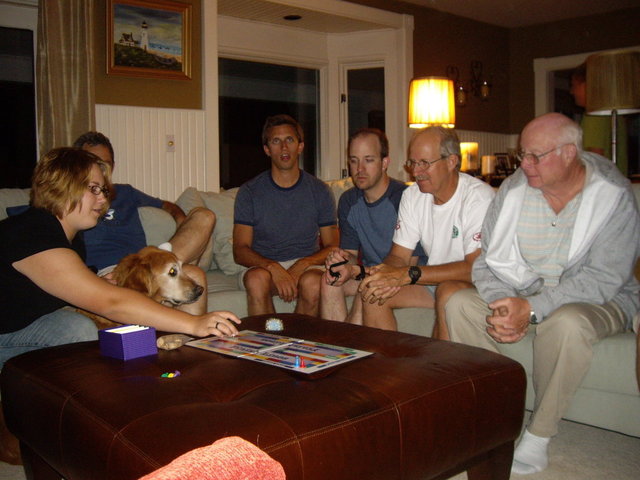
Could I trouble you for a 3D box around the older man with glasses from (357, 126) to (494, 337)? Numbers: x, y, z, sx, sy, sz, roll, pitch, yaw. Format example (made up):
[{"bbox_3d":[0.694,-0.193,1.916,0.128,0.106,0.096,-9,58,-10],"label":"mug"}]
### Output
[{"bbox_3d":[0.420,0.143,2.540,0.540,1.140,0.760,2,4,38],"label":"older man with glasses"}]

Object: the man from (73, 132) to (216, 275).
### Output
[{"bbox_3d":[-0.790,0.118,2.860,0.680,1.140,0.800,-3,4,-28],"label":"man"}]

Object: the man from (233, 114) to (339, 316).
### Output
[{"bbox_3d":[-0.155,0.060,3.020,0.500,1.230,0.720,-1,3,-3],"label":"man"}]

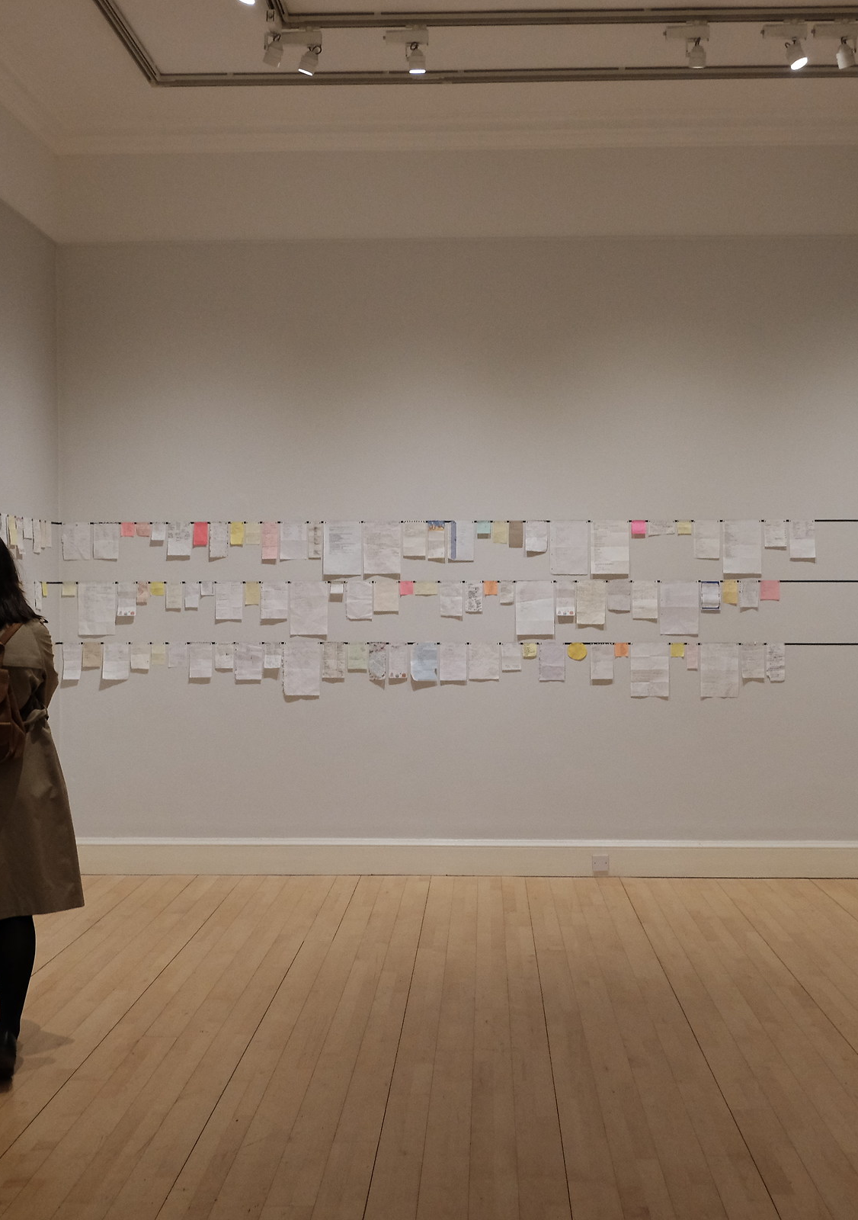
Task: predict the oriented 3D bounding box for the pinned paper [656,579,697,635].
[{"bbox_3d":[1.357,-0.009,7.443,0.210,0.297,0.015,0,0,2],"label":"pinned paper"}]

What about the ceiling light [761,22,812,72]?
[{"bbox_3d":[1.568,-2.479,6.032,0.205,0.190,0.090,0,0,2],"label":"ceiling light"}]

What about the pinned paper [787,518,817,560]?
[{"bbox_3d":[2.058,-0.387,7.546,0.146,0.210,0.010,0,1,2],"label":"pinned paper"}]

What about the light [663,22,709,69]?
[{"bbox_3d":[1.137,-2.487,6.048,0.205,0.190,0.090,0,0,2],"label":"light"}]

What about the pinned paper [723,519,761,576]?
[{"bbox_3d":[1.728,-0.343,7.557,0.210,0.294,0.010,0,1,2],"label":"pinned paper"}]

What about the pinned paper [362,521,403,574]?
[{"bbox_3d":[-0.255,-0.338,7.500,0.210,0.297,0.015,0,0,2],"label":"pinned paper"}]

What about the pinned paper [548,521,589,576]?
[{"bbox_3d":[0.766,-0.335,7.462,0.210,0.297,0.015,0,0,2],"label":"pinned paper"}]

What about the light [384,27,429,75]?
[{"bbox_3d":[-0.102,-2.488,6.094,0.205,0.190,0.090,0,0,2],"label":"light"}]

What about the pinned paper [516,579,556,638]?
[{"bbox_3d":[0.580,-0.011,7.472,0.210,0.297,0.015,0,0,2],"label":"pinned paper"}]

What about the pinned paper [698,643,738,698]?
[{"bbox_3d":[1.606,0.333,7.567,0.210,0.297,0.010,0,1,2],"label":"pinned paper"}]

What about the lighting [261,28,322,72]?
[{"bbox_3d":[-0.605,-2.491,6.113,0.245,0.190,0.100,0,0,2],"label":"lighting"}]

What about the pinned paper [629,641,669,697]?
[{"bbox_3d":[1.201,0.329,7.451,0.210,0.297,0.015,0,0,2],"label":"pinned paper"}]

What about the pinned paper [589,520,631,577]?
[{"bbox_3d":[0.984,-0.338,7.454,0.210,0.297,0.015,0,0,2],"label":"pinned paper"}]

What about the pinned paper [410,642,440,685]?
[{"bbox_3d":[-0.022,0.289,7.616,0.150,0.213,0.015,0,1,2],"label":"pinned paper"}]

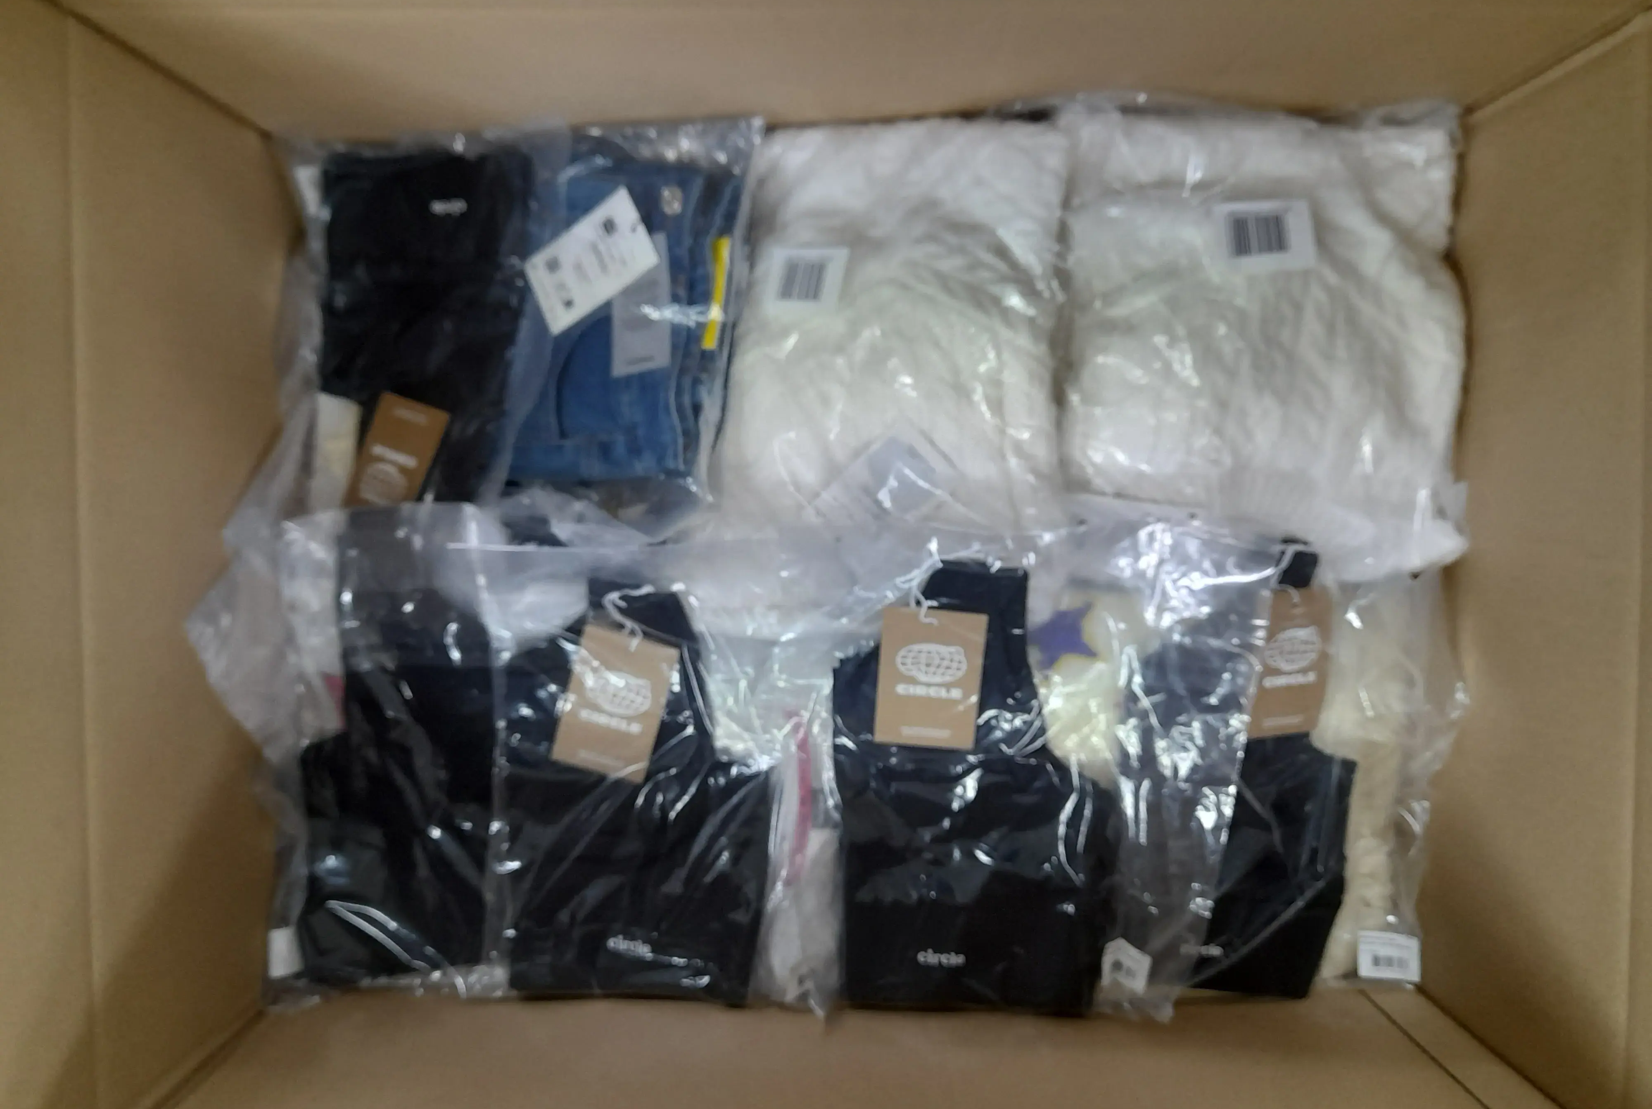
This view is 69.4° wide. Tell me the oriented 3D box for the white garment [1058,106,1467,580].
[{"bbox_3d":[0.281,-0.135,0.785,0.262,0.075,0.298,1,93,1],"label":"white garment"}]

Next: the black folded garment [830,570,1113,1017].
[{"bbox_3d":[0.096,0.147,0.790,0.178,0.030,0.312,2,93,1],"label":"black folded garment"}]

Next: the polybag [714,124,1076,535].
[{"bbox_3d":[0.043,-0.141,0.778,0.220,0.065,0.280,3,93,0],"label":"polybag"}]

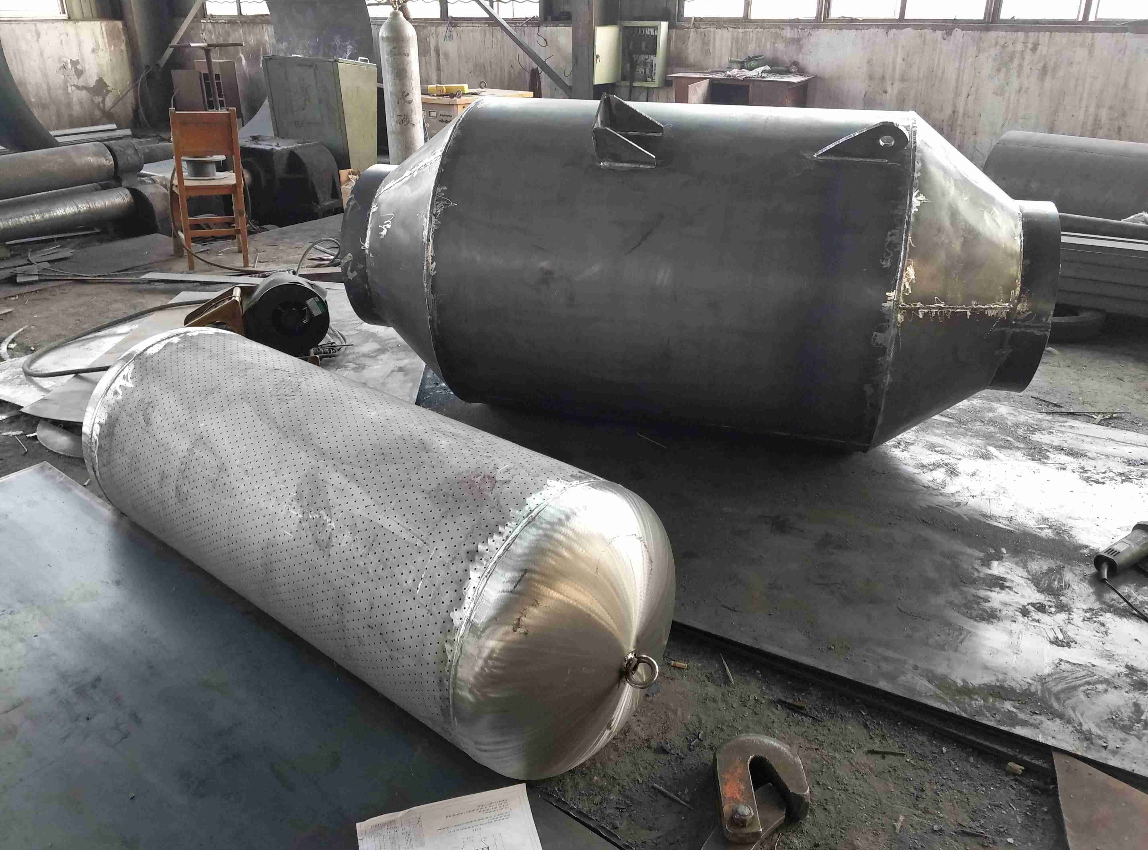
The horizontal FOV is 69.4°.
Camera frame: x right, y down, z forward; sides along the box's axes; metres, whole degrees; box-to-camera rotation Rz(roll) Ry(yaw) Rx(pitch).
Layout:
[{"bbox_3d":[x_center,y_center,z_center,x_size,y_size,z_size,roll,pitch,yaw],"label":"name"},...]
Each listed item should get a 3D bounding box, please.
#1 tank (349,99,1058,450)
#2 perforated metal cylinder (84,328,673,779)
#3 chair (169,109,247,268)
[{"bbox_3d":[0.329,-0.502,2.704,2.110,1.030,1.030,7,27,15],"label":"tank"},{"bbox_3d":[-0.447,0.207,1.801,1.493,0.539,0.539,20,32,34],"label":"perforated metal cylinder"},{"bbox_3d":[-2.022,-1.321,4.609,0.370,0.850,0.410,-8,27,-15],"label":"chair"}]

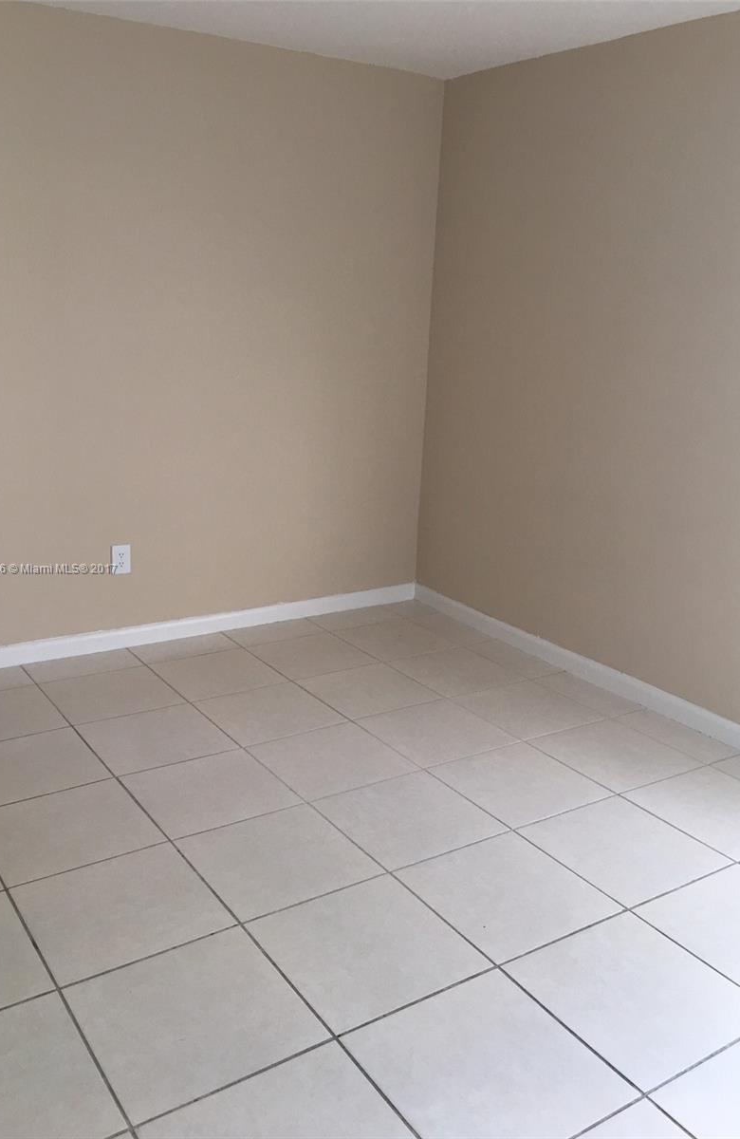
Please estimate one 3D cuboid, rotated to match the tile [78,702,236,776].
[{"bbox_3d":[-0.731,0.575,3.279,0.431,0.009,0.431,-8,18,-33],"label":"tile"}]

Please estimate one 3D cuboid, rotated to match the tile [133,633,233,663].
[{"bbox_3d":[-0.796,0.343,4.131,0.431,0.009,0.235,-8,18,-33],"label":"tile"}]

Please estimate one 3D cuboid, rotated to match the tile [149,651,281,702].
[{"bbox_3d":[-0.609,0.423,3.862,0.431,0.009,0.431,-8,18,-33],"label":"tile"}]

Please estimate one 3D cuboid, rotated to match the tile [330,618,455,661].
[{"bbox_3d":[0.115,0.325,4.334,0.431,0.009,0.431,-8,18,-33],"label":"tile"}]

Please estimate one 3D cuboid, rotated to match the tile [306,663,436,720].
[{"bbox_3d":[-0.005,0.476,3.724,0.431,0.010,0.425,-8,18,-33],"label":"tile"}]

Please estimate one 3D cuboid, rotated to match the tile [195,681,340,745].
[{"bbox_3d":[-0.366,0.524,3.486,0.431,0.010,0.425,-8,18,-33],"label":"tile"}]

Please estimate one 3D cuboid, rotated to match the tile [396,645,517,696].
[{"bbox_3d":[0.355,0.428,3.987,0.431,0.009,0.431,-8,18,-33],"label":"tile"}]

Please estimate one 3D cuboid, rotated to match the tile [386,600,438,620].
[{"bbox_3d":[0.201,0.205,4.760,0.227,0.010,0.256,-8,18,-33],"label":"tile"}]

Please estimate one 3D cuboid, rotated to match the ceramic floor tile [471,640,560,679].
[{"bbox_3d":[0.623,0.392,4.162,0.205,0.009,0.431,-8,18,-33],"label":"ceramic floor tile"}]

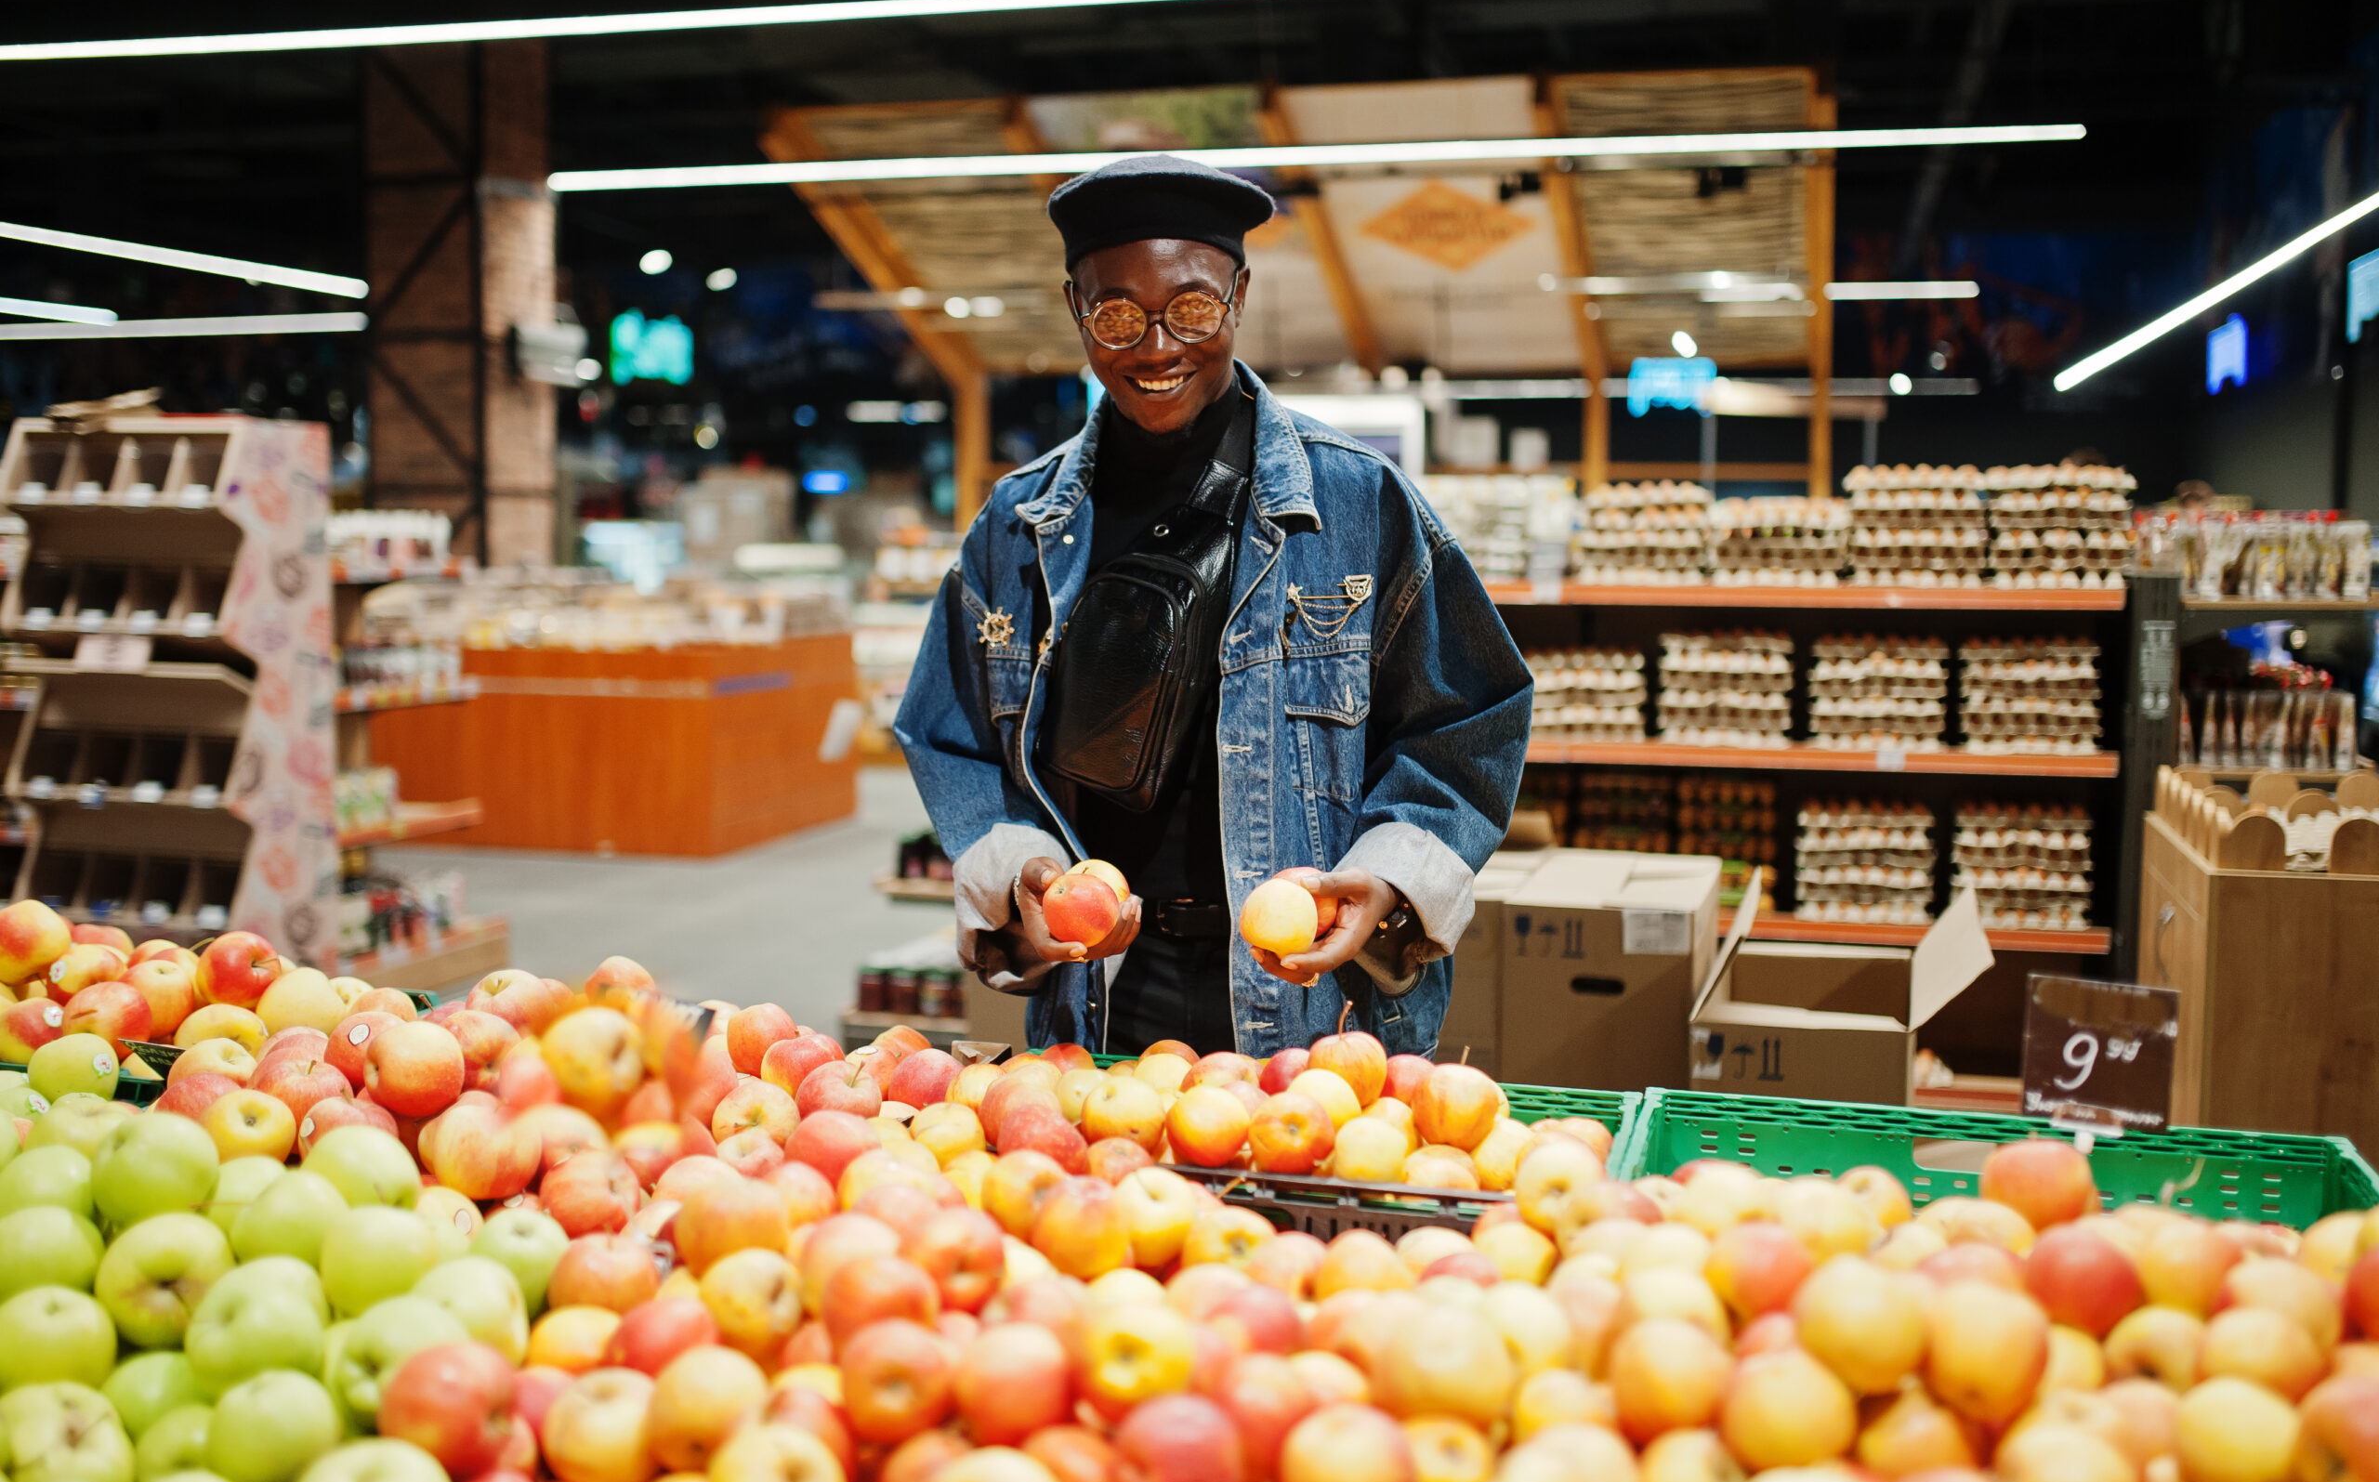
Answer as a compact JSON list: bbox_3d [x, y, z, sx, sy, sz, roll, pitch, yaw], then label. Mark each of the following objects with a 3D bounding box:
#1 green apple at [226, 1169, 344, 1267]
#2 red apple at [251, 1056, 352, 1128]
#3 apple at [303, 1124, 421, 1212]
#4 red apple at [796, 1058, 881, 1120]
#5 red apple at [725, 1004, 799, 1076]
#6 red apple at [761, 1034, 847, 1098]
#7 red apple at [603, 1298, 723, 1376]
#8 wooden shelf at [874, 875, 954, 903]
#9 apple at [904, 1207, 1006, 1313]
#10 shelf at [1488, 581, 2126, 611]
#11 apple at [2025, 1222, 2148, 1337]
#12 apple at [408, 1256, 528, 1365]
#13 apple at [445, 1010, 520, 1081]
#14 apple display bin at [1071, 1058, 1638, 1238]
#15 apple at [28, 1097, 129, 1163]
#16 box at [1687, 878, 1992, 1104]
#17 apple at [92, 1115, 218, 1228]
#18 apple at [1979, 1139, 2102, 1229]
[{"bbox_3d":[-0.614,0.332,1.580,0.078,0.072,0.078,2,5,15],"label":"green apple"},{"bbox_3d":[-0.703,0.286,1.830,0.077,0.072,0.077,0,5,0],"label":"red apple"},{"bbox_3d":[-0.571,0.307,1.590,0.081,0.074,0.081,2,5,14],"label":"apple"},{"bbox_3d":[-0.303,0.308,2.000,0.074,0.067,0.074,2,5,15],"label":"red apple"},{"bbox_3d":[-0.406,0.286,2.200,0.073,0.068,0.073,0,5,0],"label":"red apple"},{"bbox_3d":[-0.345,0.295,2.070,0.075,0.070,0.075,2,5,14],"label":"red apple"},{"bbox_3d":[-0.334,0.383,1.470,0.071,0.066,0.071,2,5,14],"label":"red apple"},{"bbox_3d":[-0.490,0.330,6.150,0.420,0.050,0.850,2,5,14],"label":"wooden shelf"},{"bbox_3d":[-0.165,0.366,1.630,0.075,0.070,0.075,0,5,0],"label":"apple"},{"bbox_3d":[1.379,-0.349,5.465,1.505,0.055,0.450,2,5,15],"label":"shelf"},{"bbox_3d":[0.586,0.351,1.510,0.077,0.072,0.077,0,5,0],"label":"apple"},{"bbox_3d":[-0.483,0.383,1.550,0.077,0.071,0.077,-1,5,-18],"label":"apple"},{"bbox_3d":[-0.618,0.271,2.010,0.075,0.068,0.075,2,5,15],"label":"apple"},{"bbox_3d":[0.086,0.429,2.090,0.600,0.210,0.400,2,5,15],"label":"apple display bin"},{"bbox_3d":[-0.849,0.312,1.770,0.078,0.070,0.078,2,5,15],"label":"apple"},{"bbox_3d":[1.037,0.502,3.698,0.410,0.465,0.610,2,5,17],"label":"box"},{"bbox_3d":[-0.689,0.287,1.540,0.077,0.072,0.077,-2,5,-24],"label":"apple"},{"bbox_3d":[0.619,0.326,1.690,0.077,0.071,0.077,2,5,14],"label":"apple"}]

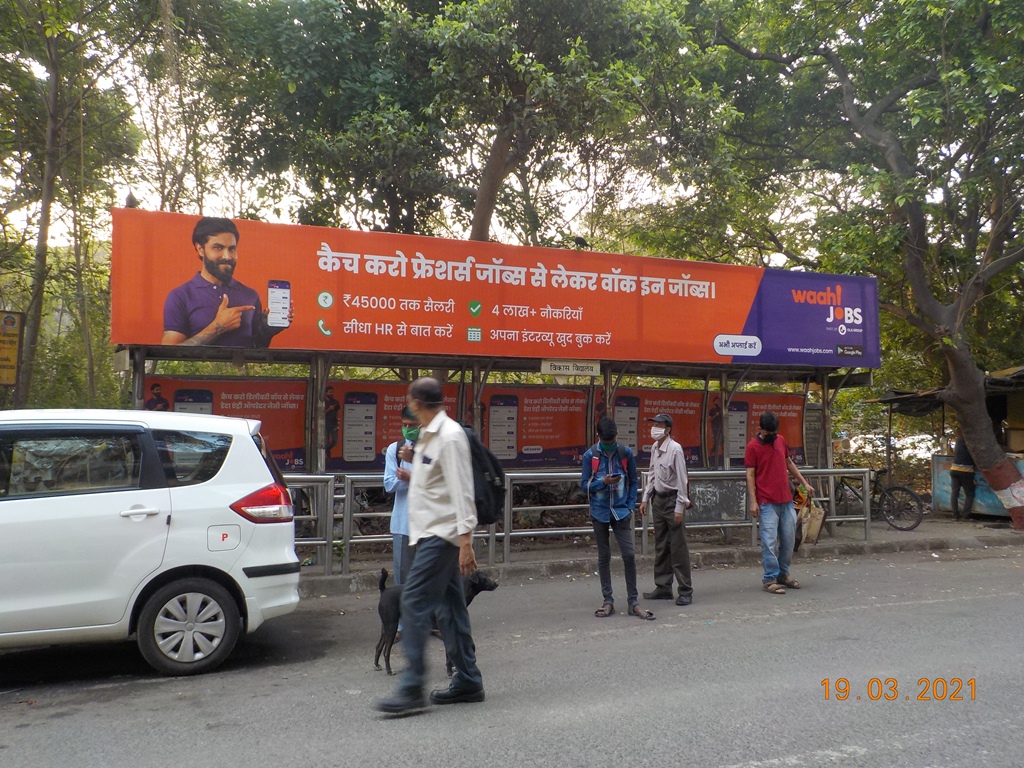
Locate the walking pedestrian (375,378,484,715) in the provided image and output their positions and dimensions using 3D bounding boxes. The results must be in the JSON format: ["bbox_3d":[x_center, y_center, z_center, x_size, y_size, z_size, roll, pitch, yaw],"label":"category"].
[{"bbox_3d":[-0.425,0.836,4.729,0.580,1.730,0.480,2,-5,-21],"label":"walking pedestrian"}]

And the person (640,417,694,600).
[{"bbox_3d":[1.391,1.103,7.968,0.490,1.690,0.400,-5,-6,44],"label":"person"}]

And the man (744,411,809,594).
[{"bbox_3d":[2.551,1.129,8.669,0.560,1.710,0.380,1,-5,-9],"label":"man"}]

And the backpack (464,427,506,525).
[{"bbox_3d":[-0.170,0.500,4.820,0.250,0.530,0.330,2,-5,-23],"label":"backpack"}]

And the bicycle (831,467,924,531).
[{"bbox_3d":[5.531,1.730,13.755,0.560,1.000,1.650,4,-6,-40],"label":"bicycle"}]

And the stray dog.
[{"bbox_3d":[-0.462,1.445,5.447,0.770,0.660,0.230,0,-5,2],"label":"stray dog"}]

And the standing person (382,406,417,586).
[{"bbox_3d":[-0.718,1.007,6.518,0.460,1.690,0.360,2,-5,-20],"label":"standing person"}]

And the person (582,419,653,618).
[{"bbox_3d":[0.883,1.098,7.517,0.560,1.680,0.420,0,-5,-1],"label":"person"}]

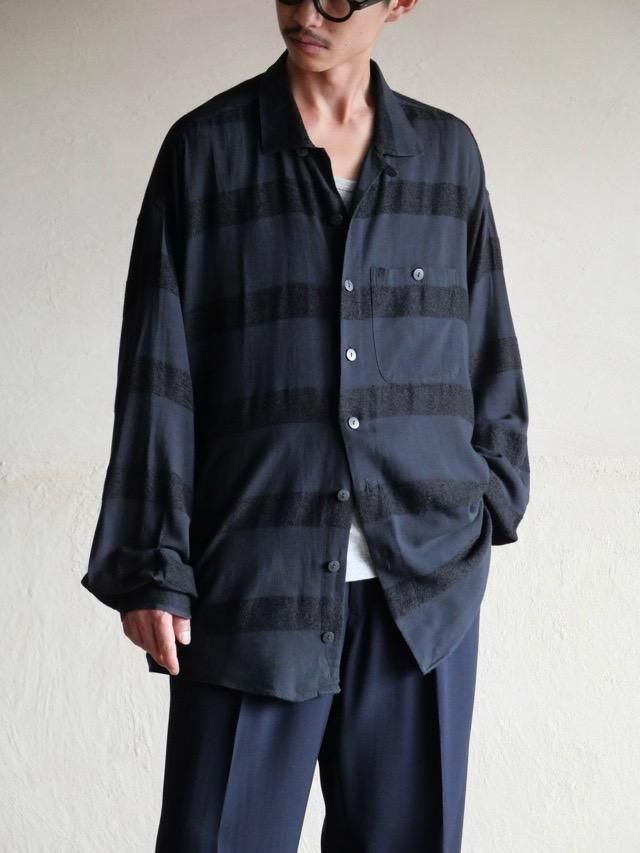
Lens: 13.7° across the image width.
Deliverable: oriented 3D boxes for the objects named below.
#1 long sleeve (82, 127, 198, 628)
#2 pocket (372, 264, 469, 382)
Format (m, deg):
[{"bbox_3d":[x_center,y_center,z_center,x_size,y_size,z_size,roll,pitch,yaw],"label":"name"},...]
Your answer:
[{"bbox_3d":[-0.234,-0.071,3.450,0.150,0.640,0.190,2,1,-12],"label":"long sleeve"},{"bbox_3d":[0.126,-0.130,3.400,0.130,0.150,0.022,1,-2,-16],"label":"pocket"}]

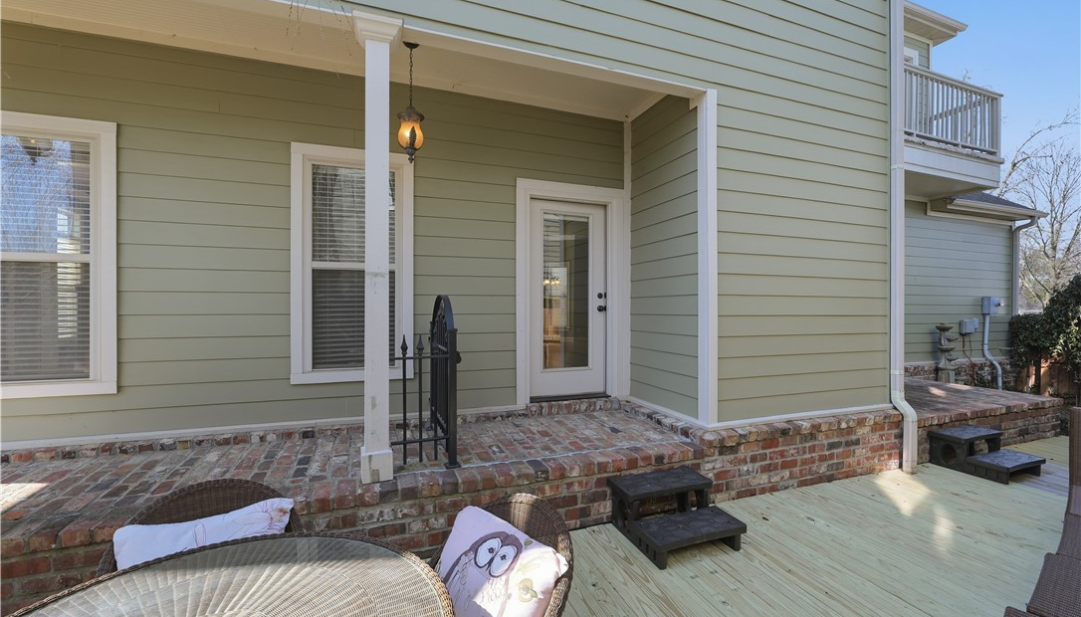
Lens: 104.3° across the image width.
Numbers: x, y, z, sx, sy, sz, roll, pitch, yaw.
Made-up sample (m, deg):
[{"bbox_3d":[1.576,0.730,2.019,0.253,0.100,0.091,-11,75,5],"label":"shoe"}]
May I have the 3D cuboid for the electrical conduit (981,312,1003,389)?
[{"bbox_3d":[8.529,0.867,7.928,0.090,1.580,0.260,0,0,-18],"label":"electrical conduit"}]

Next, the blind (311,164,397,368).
[{"bbox_3d":[-1.652,-0.357,3.750,0.710,1.820,0.060,0,0,-18],"label":"blind"}]

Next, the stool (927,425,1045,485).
[{"bbox_3d":[4.315,1.409,4.066,0.660,0.330,0.590,0,0,-18],"label":"stool"}]

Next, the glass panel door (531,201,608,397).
[{"bbox_3d":[0.277,-0.092,4.399,0.890,2.010,0.060,0,0,-18],"label":"glass panel door"}]

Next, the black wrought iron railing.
[{"bbox_3d":[-0.904,0.483,3.230,0.440,1.170,1.030,0,0,-18],"label":"black wrought iron railing"}]

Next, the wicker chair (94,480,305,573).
[{"bbox_3d":[-1.169,1.134,1.434,0.620,0.880,0.630,0,0,-28],"label":"wicker chair"}]

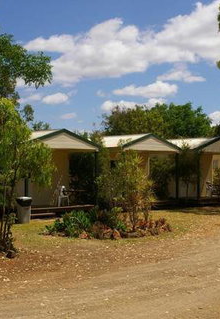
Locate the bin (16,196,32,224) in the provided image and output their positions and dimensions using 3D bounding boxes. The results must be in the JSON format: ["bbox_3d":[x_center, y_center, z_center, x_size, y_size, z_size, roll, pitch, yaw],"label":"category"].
[{"bbox_3d":[-2.950,1.760,20.600,0.540,0.930,0.550,0,-1,-17],"label":"bin"}]

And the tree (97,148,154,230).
[{"bbox_3d":[0.450,0.880,17.600,1.700,2.400,1.650,0,-1,0],"label":"tree"}]

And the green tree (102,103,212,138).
[{"bbox_3d":[3.600,-0.900,46.000,8.500,6.800,7.800,0,-1,0],"label":"green tree"}]

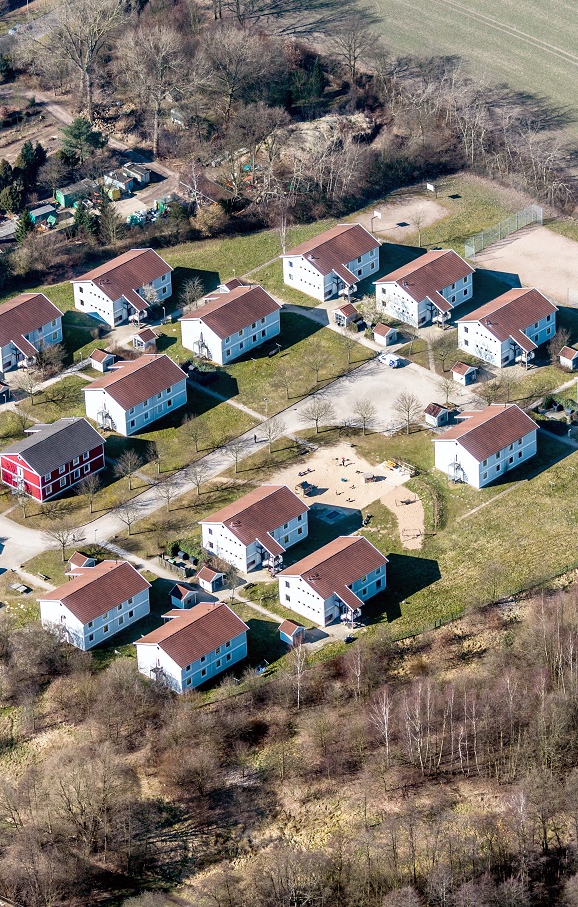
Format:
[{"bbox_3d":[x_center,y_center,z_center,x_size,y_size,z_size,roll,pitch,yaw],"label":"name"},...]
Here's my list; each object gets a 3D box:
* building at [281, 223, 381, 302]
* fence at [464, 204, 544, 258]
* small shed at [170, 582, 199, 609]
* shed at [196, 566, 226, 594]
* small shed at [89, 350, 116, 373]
[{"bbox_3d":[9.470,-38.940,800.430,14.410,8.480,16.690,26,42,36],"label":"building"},{"bbox_3d":[44.360,-45.080,813.540,2.770,3.940,20.940,26,42,36],"label":"fence"},{"bbox_3d":[-18.780,25.520,709.980,3.880,3.350,3.280,-29,41,-36],"label":"small shed"},{"bbox_3d":[-13.930,22.440,714.550,3.280,3.350,3.880,26,42,36],"label":"shed"},{"bbox_3d":[-36.540,-18.480,779.820,3.280,3.350,3.880,27,42,37],"label":"small shed"}]

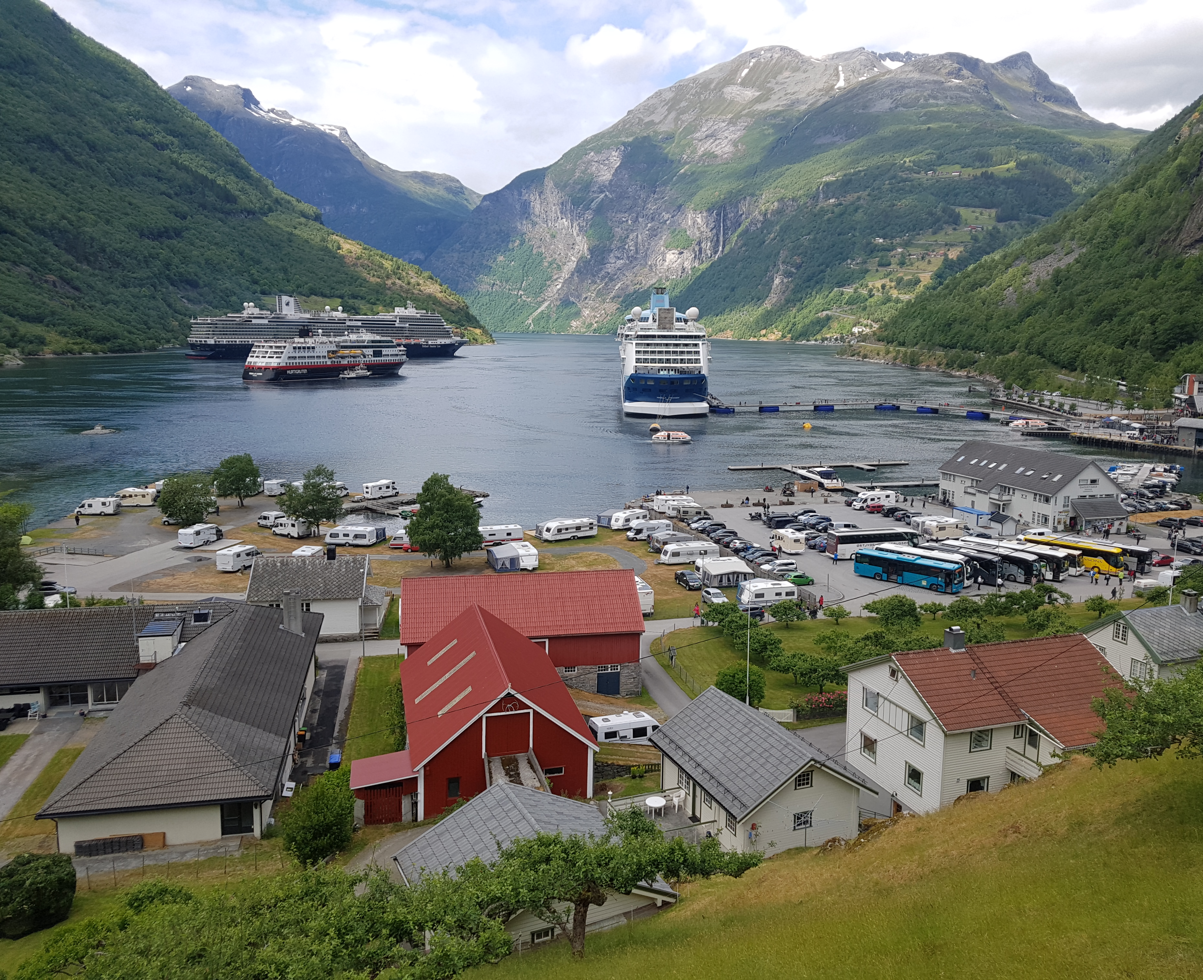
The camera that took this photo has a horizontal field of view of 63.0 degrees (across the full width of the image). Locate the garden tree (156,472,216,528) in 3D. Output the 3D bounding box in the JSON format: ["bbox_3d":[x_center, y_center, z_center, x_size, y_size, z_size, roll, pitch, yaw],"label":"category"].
[{"bbox_3d":[-66.035,1.577,156.495,8.555,9.193,8.555,0,10,0],"label":"garden tree"}]

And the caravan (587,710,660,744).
[{"bbox_3d":[2.024,18.398,74.751,5.500,2.550,2.150,-3,10,-20],"label":"caravan"}]

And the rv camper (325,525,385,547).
[{"bbox_3d":[-35.930,6.680,140.410,6.710,2.520,2.410,2,10,8],"label":"rv camper"}]

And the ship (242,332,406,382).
[{"bbox_3d":[-160.379,-85.124,602.364,21.500,30.500,135.500,5,11,25],"label":"ship"}]

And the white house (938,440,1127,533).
[{"bbox_3d":[71.238,-1.309,163.511,13.800,10.400,32.800,-3,10,-15],"label":"white house"}]

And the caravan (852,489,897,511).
[{"bbox_3d":[46.357,1.608,166.906,7.200,3.000,2.300,-4,10,-24],"label":"caravan"}]

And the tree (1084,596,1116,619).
[{"bbox_3d":[55.350,13.000,108.930,3.200,2.600,3.200,1,9,0],"label":"tree"}]

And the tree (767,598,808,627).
[{"bbox_3d":[18.647,12.375,98.286,4.100,2.750,4.000,0,10,0],"label":"tree"}]

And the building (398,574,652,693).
[{"bbox_3d":[-7.188,12.617,86.908,20.400,10.300,9.000,-1,10,-11],"label":"building"}]

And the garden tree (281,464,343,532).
[{"bbox_3d":[-44.258,1.731,151.470,9.500,10.800,9.500,-2,10,-16],"label":"garden tree"}]

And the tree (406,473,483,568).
[{"bbox_3d":[-19.601,3.852,122.540,9.600,11.600,9.400,0,10,0],"label":"tree"}]

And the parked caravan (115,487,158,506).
[{"bbox_3d":[-83.325,1.232,175.686,6.600,3.000,2.300,0,10,-2],"label":"parked caravan"}]

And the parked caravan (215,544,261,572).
[{"bbox_3d":[-48.760,8.980,132.539,2.340,2.850,6.800,3,10,16],"label":"parked caravan"}]

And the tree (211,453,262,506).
[{"bbox_3d":[-61.880,-1.700,166.630,7.700,9.000,7.700,1,9,0],"label":"tree"}]

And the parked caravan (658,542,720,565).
[{"bbox_3d":[11.333,7.975,127.528,7.200,2.500,2.350,-3,10,-17],"label":"parked caravan"}]

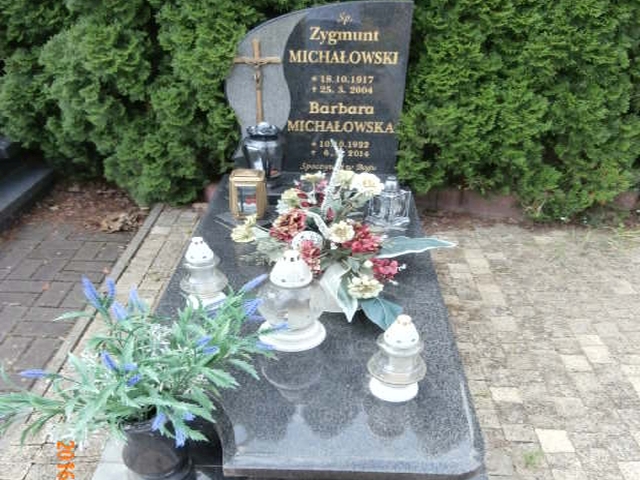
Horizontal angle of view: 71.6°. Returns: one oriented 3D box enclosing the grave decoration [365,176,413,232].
[{"bbox_3d":[0.324,-0.201,2.075,0.195,0.215,0.195,6,31,8],"label":"grave decoration"}]

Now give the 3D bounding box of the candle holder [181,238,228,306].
[{"bbox_3d":[-0.407,0.099,1.539,0.163,0.237,0.163,1,31,1],"label":"candle holder"}]

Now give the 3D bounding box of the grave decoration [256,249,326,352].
[{"bbox_3d":[-0.087,0.160,1.385,0.222,0.297,0.222,1,31,1],"label":"grave decoration"}]

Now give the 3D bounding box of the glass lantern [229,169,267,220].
[{"bbox_3d":[-0.326,-0.216,2.060,0.155,0.212,0.135,1,31,1],"label":"glass lantern"}]

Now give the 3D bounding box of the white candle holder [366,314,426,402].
[{"bbox_3d":[0.214,0.305,1.208,0.161,0.236,0.161,1,31,1],"label":"white candle holder"}]

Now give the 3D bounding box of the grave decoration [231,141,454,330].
[{"bbox_3d":[0.077,-0.035,1.517,0.750,0.500,0.520,1,31,1],"label":"grave decoration"}]

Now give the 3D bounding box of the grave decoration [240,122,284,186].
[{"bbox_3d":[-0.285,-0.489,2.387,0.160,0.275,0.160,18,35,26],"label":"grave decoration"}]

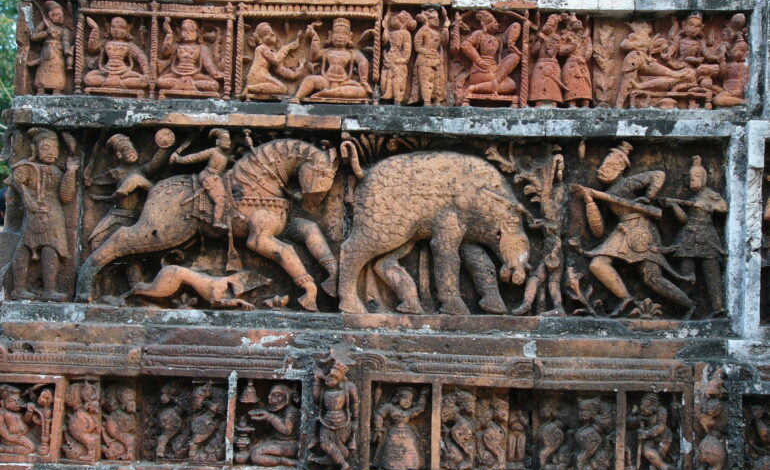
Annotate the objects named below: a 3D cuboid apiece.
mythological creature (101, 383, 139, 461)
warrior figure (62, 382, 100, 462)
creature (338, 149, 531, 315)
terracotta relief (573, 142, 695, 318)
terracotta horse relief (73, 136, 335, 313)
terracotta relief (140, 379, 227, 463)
[{"bbox_3d":[-0.515,0.363,2.805,0.061,0.142,0.050,1,-2,2],"label":"mythological creature"},{"bbox_3d":[-0.589,0.361,2.808,0.059,0.154,0.050,1,-2,2],"label":"warrior figure"},{"bbox_3d":[0.096,-0.008,2.805,0.367,0.325,0.085,1,-2,2],"label":"creature"},{"bbox_3d":[0.484,-0.010,2.804,0.218,0.333,0.065,1,-2,2],"label":"terracotta relief"},{"bbox_3d":[-0.340,-0.025,2.818,0.505,0.344,0.085,1,-2,2],"label":"terracotta horse relief"},{"bbox_3d":[-0.390,0.358,2.802,0.158,0.156,0.050,1,-2,2],"label":"terracotta relief"}]

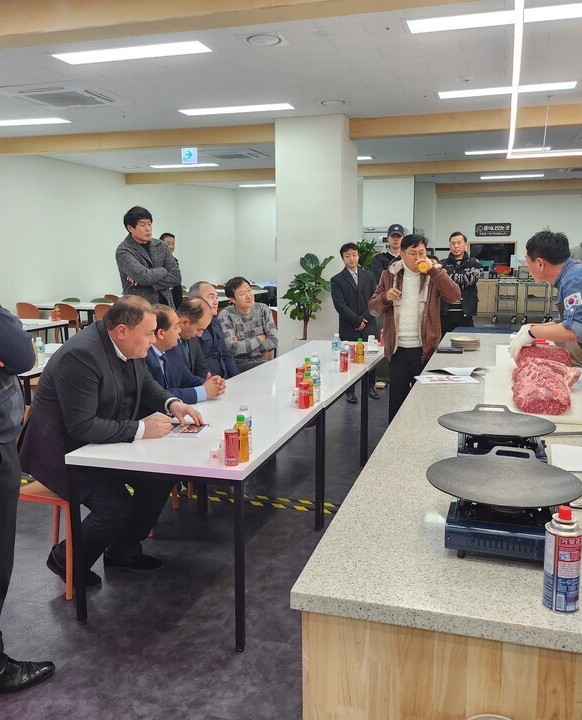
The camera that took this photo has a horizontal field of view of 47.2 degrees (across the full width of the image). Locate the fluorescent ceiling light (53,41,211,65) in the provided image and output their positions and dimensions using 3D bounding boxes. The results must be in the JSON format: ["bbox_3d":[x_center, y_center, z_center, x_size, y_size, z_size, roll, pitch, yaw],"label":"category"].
[{"bbox_3d":[-1.205,-2.320,5.030,1.210,0.060,0.260,2,9,17],"label":"fluorescent ceiling light"}]

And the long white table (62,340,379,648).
[{"bbox_3d":[0.002,0.489,4.457,0.780,0.737,3.777,2,9,17],"label":"long white table"}]

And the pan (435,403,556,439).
[{"bbox_3d":[0.615,0.192,1.996,0.337,0.045,0.415,2,9,17],"label":"pan"}]

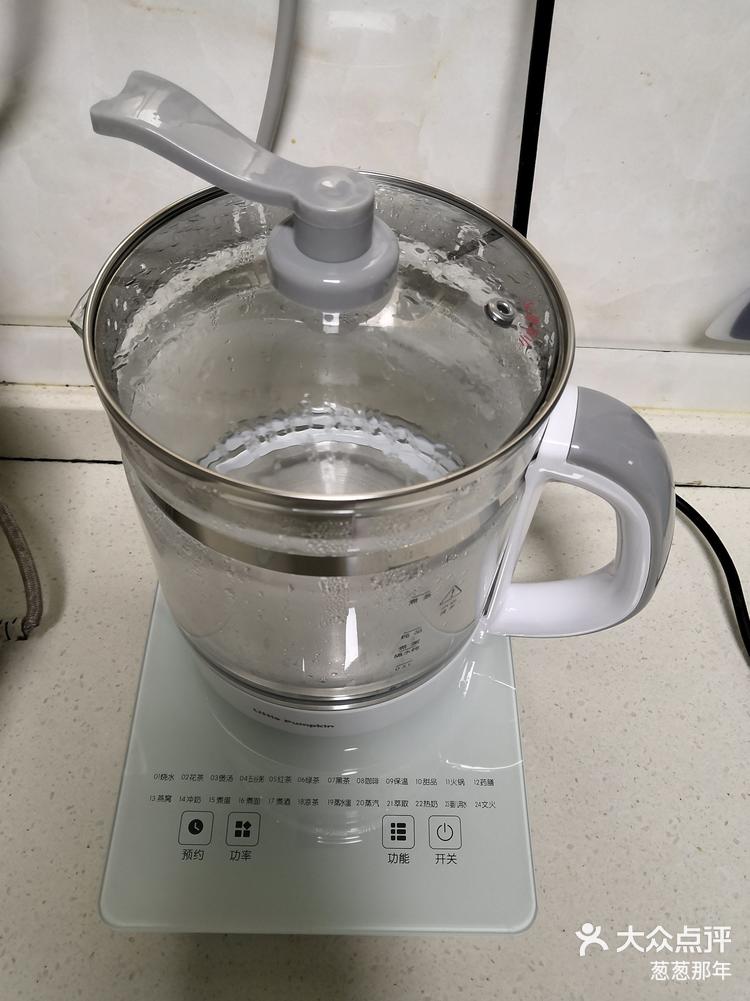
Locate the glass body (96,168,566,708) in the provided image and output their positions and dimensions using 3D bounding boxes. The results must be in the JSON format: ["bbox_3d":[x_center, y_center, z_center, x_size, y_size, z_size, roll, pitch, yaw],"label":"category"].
[{"bbox_3d":[-0.017,-0.022,0.323,0.165,0.153,0.165,1,55,-2],"label":"glass body"}]

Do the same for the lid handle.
[{"bbox_3d":[-0.037,-0.094,0.237,0.095,0.046,0.042,18,56,10],"label":"lid handle"}]

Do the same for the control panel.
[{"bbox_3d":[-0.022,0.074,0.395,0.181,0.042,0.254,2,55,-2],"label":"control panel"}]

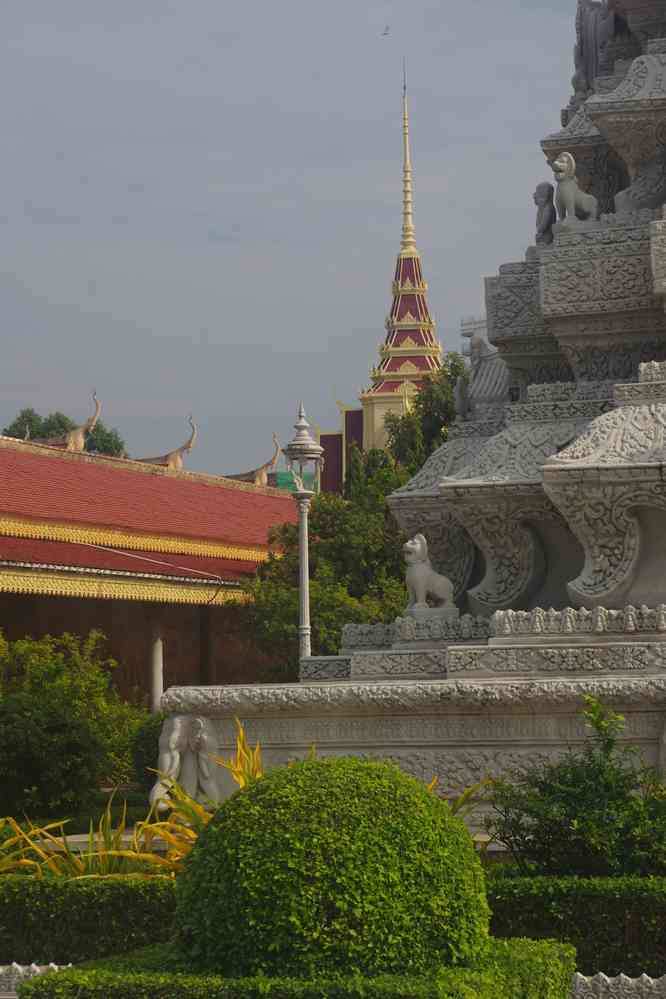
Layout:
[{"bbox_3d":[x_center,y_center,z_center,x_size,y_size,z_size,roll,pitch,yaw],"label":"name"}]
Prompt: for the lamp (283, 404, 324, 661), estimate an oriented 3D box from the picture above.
[{"bbox_3d":[-0.308,1.286,25.000,0.470,4.680,0.470,-3,-5,18],"label":"lamp"}]

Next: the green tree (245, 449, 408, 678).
[{"bbox_3d":[-0.008,1.738,35.000,3.400,5.200,3.400,-3,-5,18],"label":"green tree"}]

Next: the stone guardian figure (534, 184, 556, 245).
[{"bbox_3d":[1.803,-2.426,19.300,0.200,0.540,0.210,-3,-5,18],"label":"stone guardian figure"}]

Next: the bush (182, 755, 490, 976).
[{"bbox_3d":[0.002,1.612,10.300,1.420,0.920,1.420,-1,-5,0],"label":"bush"}]

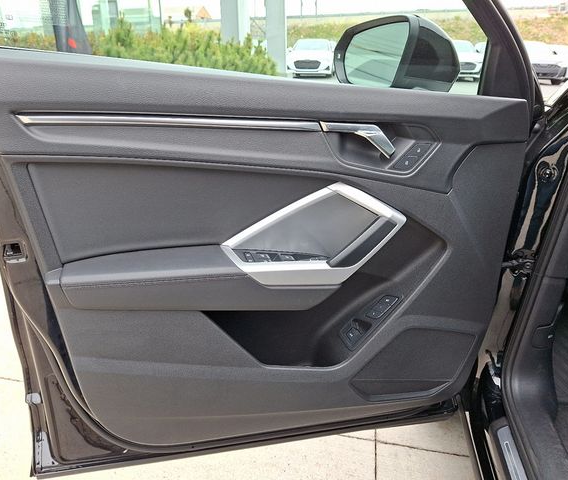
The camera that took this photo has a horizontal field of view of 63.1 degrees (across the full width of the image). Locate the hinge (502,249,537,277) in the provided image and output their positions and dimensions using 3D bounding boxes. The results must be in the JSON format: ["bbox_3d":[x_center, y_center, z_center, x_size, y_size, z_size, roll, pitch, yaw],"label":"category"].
[{"bbox_3d":[0.552,0.051,1.089,0.070,0.058,0.050,-4,23,-11],"label":"hinge"}]

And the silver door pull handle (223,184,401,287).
[{"bbox_3d":[0.058,-0.016,0.855,0.335,0.160,0.080,-4,23,-11],"label":"silver door pull handle"}]

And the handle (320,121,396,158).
[{"bbox_3d":[0.133,-0.179,0.825,0.140,0.065,0.035,-4,23,-11],"label":"handle"}]

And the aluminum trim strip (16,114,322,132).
[{"bbox_3d":[-0.168,-0.192,0.757,0.482,0.020,0.020,-1,23,-12],"label":"aluminum trim strip"}]

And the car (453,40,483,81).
[{"bbox_3d":[7.375,-7.618,19.685,1.880,1.460,4.750,5,23,10],"label":"car"}]

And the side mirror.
[{"bbox_3d":[0.243,-0.397,0.997,0.145,0.160,0.230,-17,29,-36],"label":"side mirror"}]

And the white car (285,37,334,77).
[{"bbox_3d":[1.490,-8.157,20.783,1.880,1.460,4.750,5,23,10],"label":"white car"}]

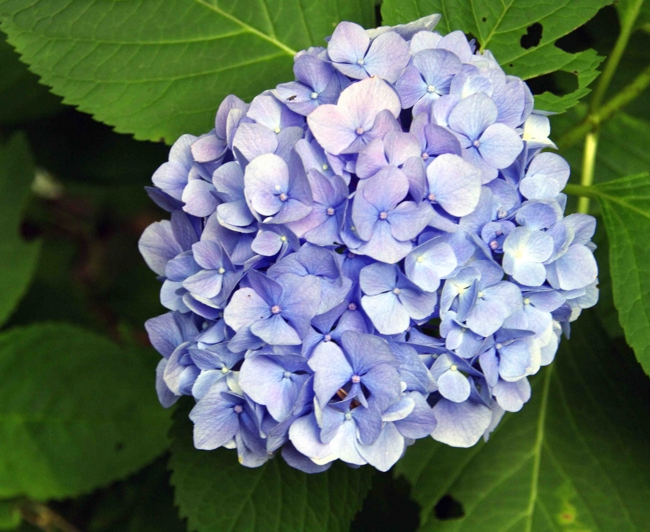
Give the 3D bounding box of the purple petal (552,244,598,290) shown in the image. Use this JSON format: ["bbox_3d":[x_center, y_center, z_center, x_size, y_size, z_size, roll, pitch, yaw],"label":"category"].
[{"bbox_3d":[0.095,0.001,0.886,0.018,0.018,0.005,5,3,-24],"label":"purple petal"}]

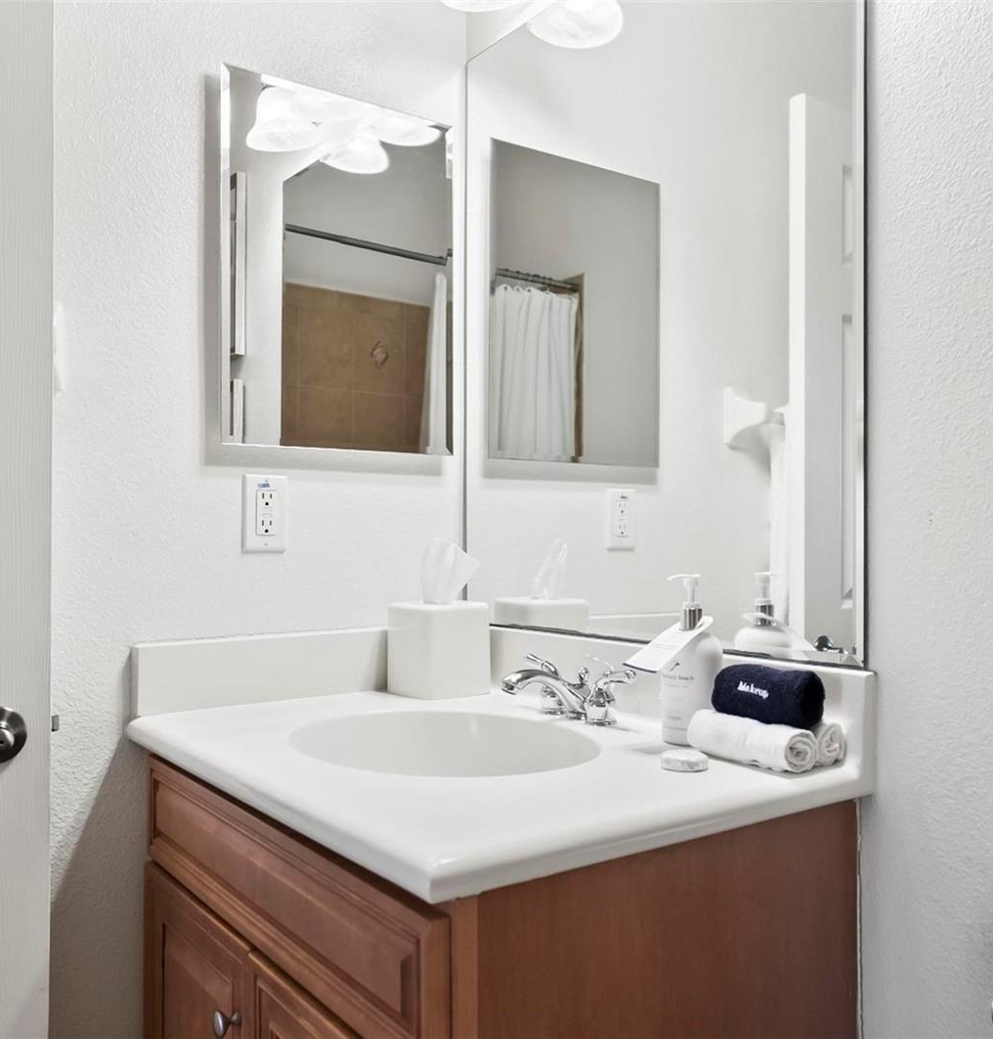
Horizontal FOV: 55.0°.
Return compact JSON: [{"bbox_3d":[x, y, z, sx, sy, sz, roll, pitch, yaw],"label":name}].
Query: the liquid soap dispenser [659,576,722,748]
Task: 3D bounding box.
[{"bbox_3d":[0.236,0.166,1.149,0.073,0.198,0.072,0,-1,0],"label":"liquid soap dispenser"}]

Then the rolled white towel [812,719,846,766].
[{"bbox_3d":[0.313,0.242,1.064,0.044,0.043,0.137,1,-1,-36],"label":"rolled white towel"}]

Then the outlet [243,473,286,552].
[{"bbox_3d":[-0.344,-0.008,1.417,0.070,0.115,0.008,1,-1,-36],"label":"outlet"}]

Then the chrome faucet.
[{"bbox_3d":[0.070,0.231,1.268,0.150,0.071,0.205,1,-1,-36],"label":"chrome faucet"}]

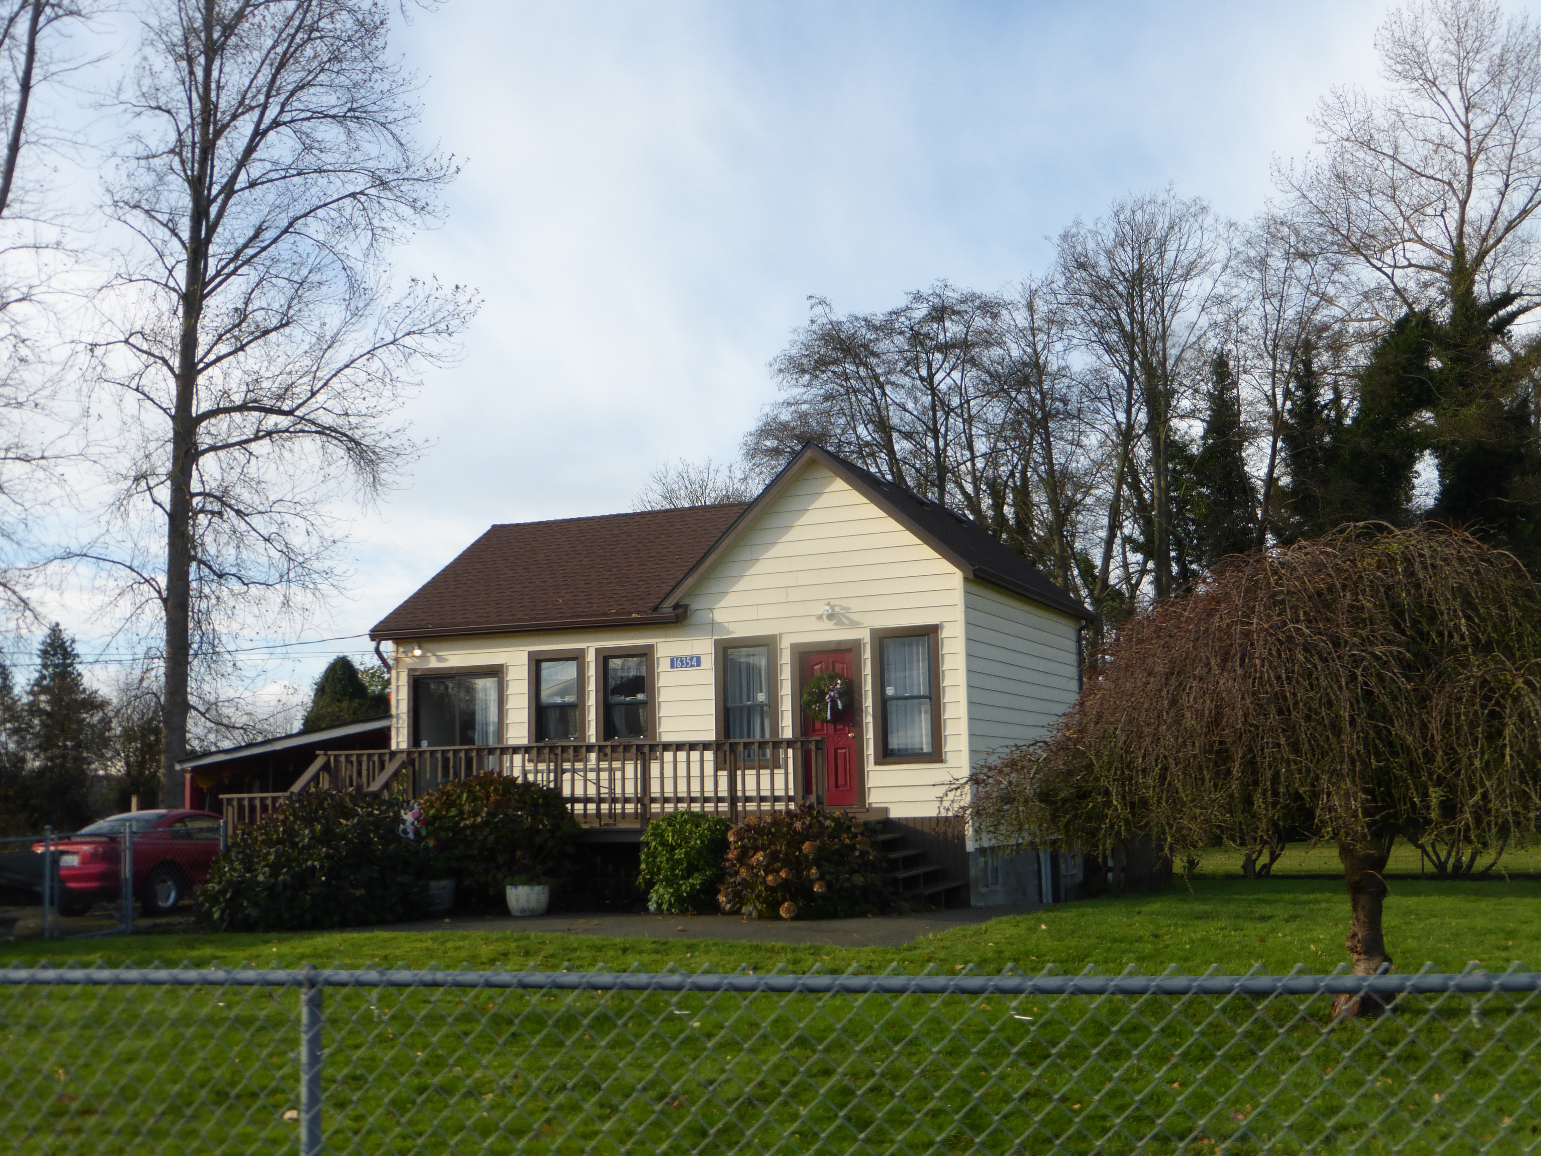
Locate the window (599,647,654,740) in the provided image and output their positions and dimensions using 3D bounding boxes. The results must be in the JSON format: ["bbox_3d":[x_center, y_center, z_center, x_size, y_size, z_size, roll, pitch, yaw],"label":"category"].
[{"bbox_3d":[-1.993,1.690,23.923,0.840,1.440,0.130,-4,-8,23],"label":"window"}]

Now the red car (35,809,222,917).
[{"bbox_3d":[-8.380,4.070,24.950,1.840,1.360,4.600,-4,-8,24],"label":"red car"}]

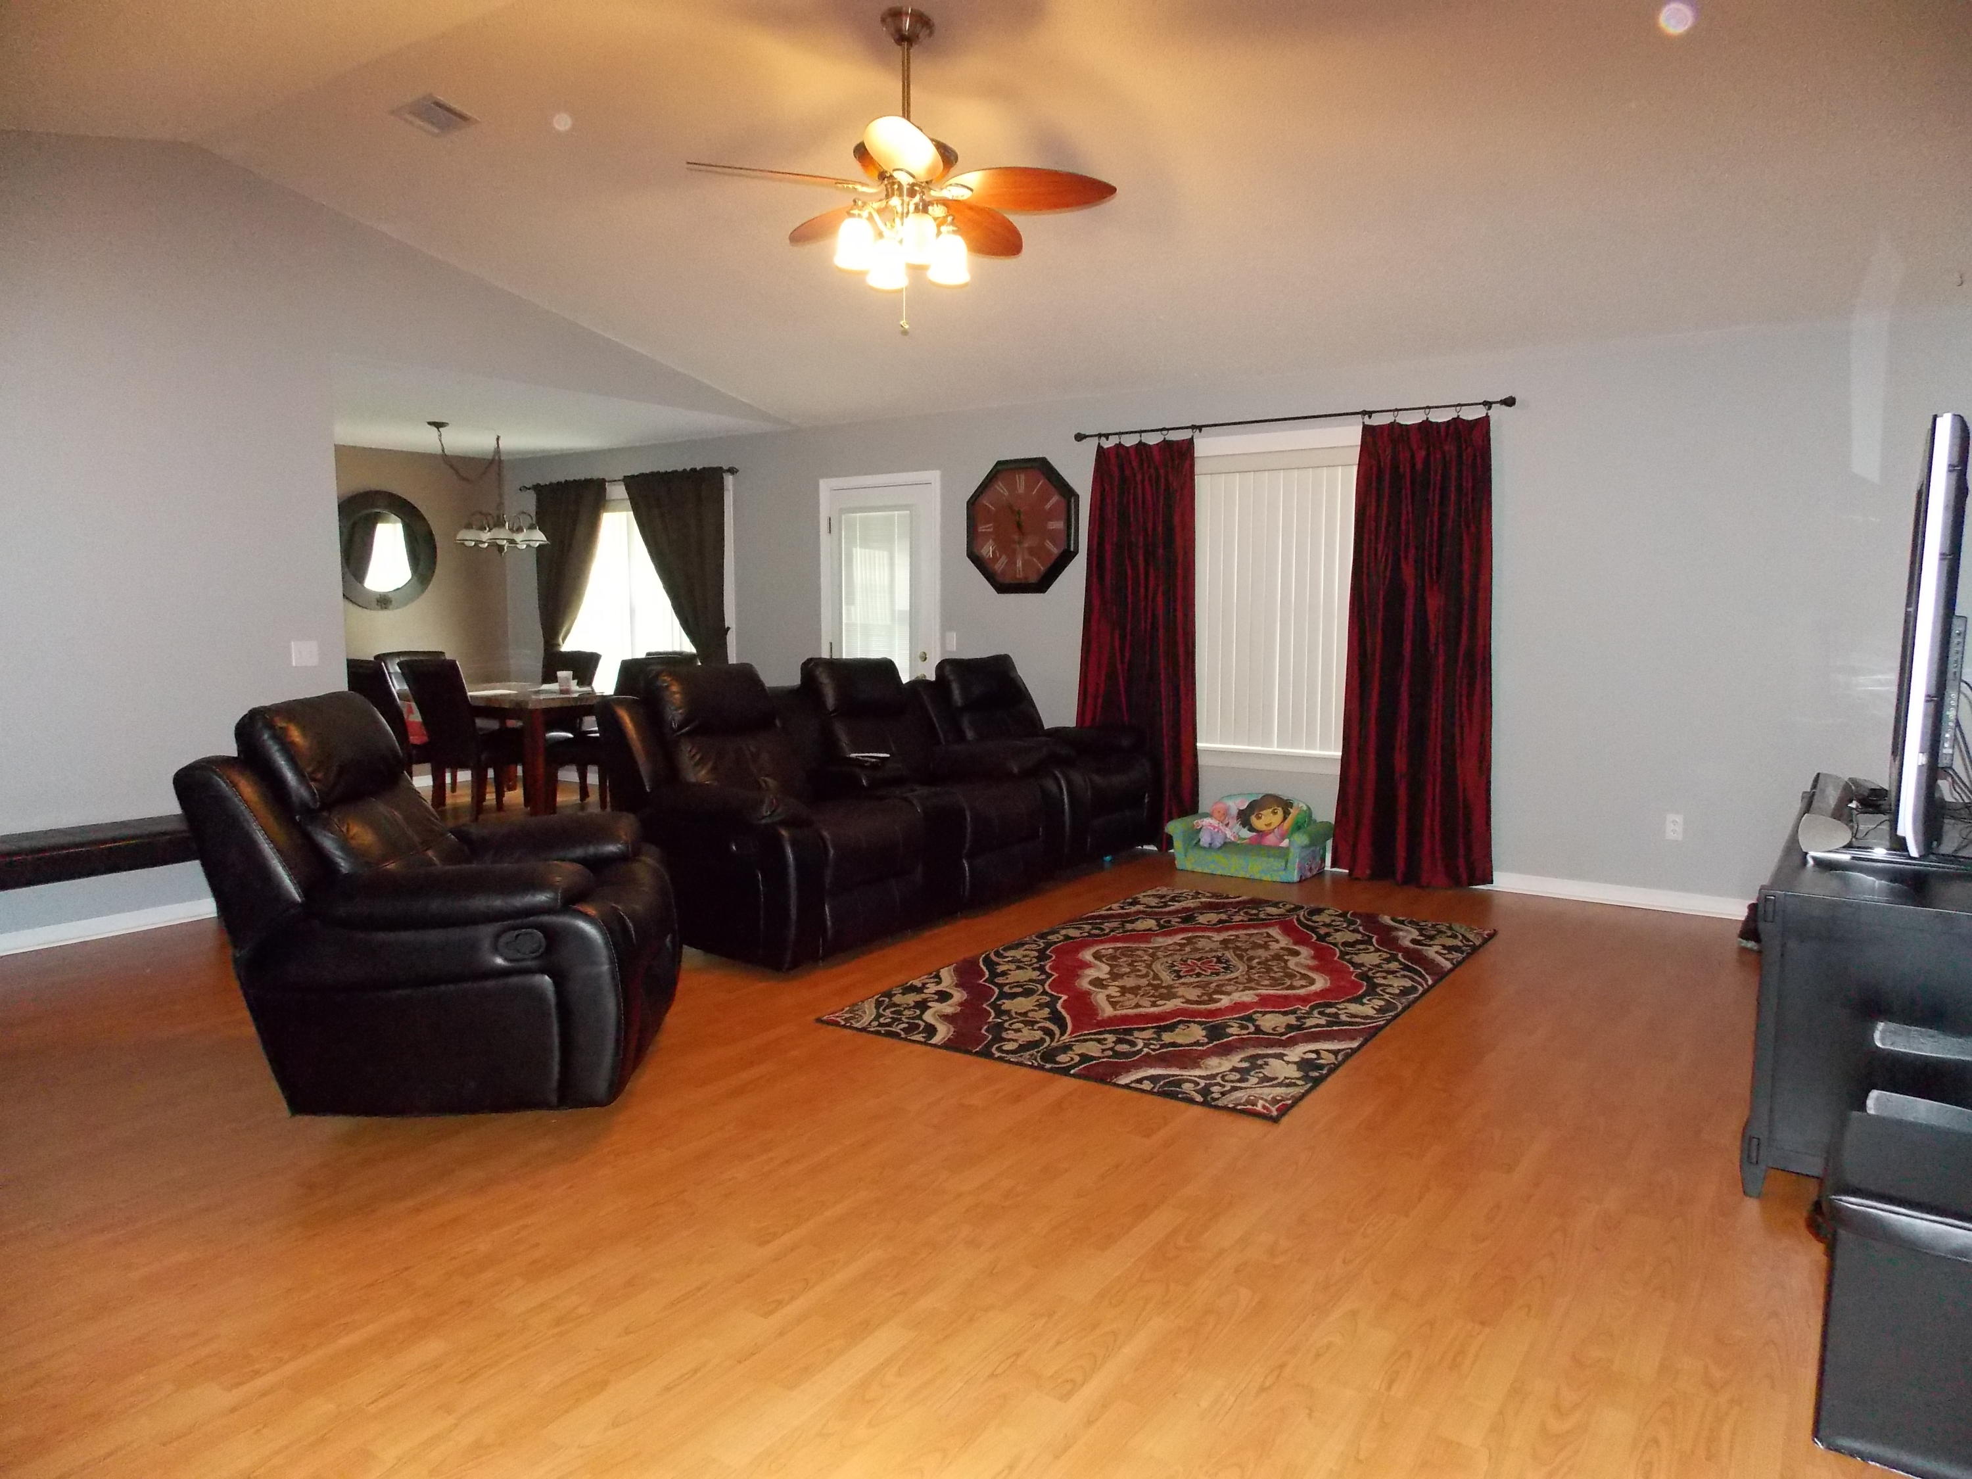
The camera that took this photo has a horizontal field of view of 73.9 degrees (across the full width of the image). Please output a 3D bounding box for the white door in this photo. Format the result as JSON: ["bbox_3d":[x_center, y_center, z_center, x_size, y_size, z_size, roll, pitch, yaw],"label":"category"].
[{"bbox_3d":[-0.659,-0.554,8.107,0.920,2.100,0.090,4,7,34],"label":"white door"}]

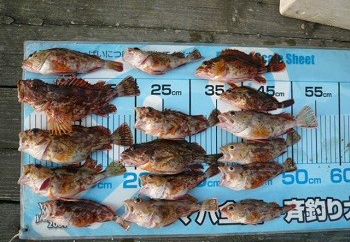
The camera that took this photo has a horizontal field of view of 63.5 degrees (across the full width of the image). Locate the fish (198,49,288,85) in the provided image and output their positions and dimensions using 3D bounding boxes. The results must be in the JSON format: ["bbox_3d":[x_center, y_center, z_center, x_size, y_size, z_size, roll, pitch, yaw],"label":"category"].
[{"bbox_3d":[0.123,-0.101,0.528,0.173,0.032,0.070,-6,89,-5],"label":"fish"}]

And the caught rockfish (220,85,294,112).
[{"bbox_3d":[0.155,-0.042,0.532,0.143,0.027,0.044,6,88,-5],"label":"caught rockfish"}]

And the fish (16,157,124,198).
[{"bbox_3d":[-0.177,0.099,0.493,0.185,0.034,0.064,-6,88,-5],"label":"fish"}]

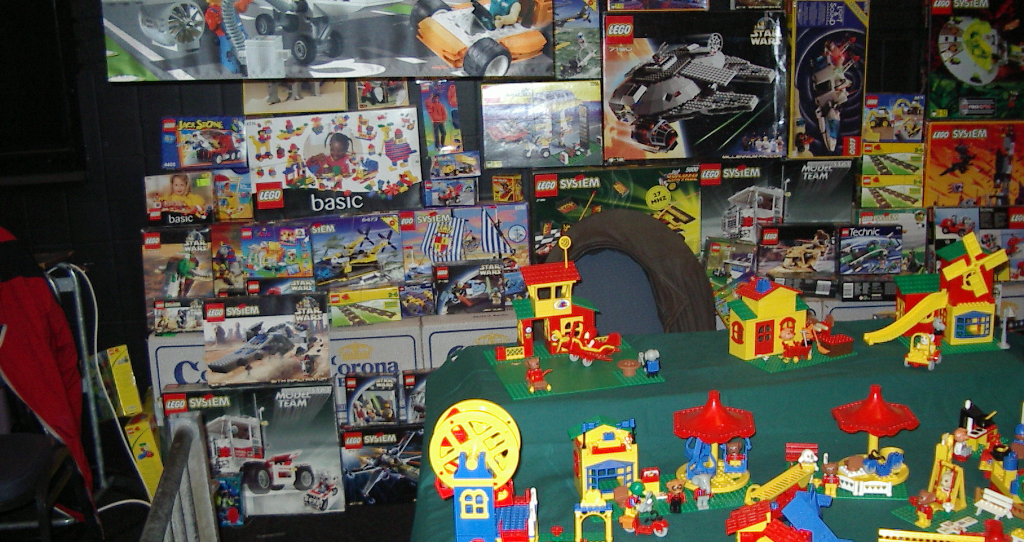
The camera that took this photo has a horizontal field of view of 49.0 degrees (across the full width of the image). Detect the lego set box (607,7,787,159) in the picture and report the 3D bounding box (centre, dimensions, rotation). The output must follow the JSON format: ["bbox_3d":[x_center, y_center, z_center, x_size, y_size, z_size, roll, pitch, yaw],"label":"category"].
[{"bbox_3d":[0.589,-0.594,3.646,0.582,0.478,0.085,-1,7,1],"label":"lego set box"}]

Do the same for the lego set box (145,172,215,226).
[{"bbox_3d":[-0.942,-0.208,3.209,0.191,0.143,0.060,-3,13,-2],"label":"lego set box"}]

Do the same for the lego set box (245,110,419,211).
[{"bbox_3d":[-0.502,-0.307,3.195,0.476,0.284,0.075,-6,13,-16],"label":"lego set box"}]

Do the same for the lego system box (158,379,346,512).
[{"bbox_3d":[-0.727,0.508,3.207,0.480,0.375,0.075,-3,11,1],"label":"lego system box"}]

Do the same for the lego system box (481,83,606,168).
[{"bbox_3d":[0.098,-0.476,3.653,0.382,0.266,0.060,-2,11,-1],"label":"lego system box"}]

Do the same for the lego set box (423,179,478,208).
[{"bbox_3d":[-0.182,-0.231,3.305,0.149,0.077,0.042,-2,12,0],"label":"lego set box"}]

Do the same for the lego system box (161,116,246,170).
[{"bbox_3d":[-0.884,-0.373,3.265,0.240,0.146,0.060,-1,9,-1],"label":"lego system box"}]

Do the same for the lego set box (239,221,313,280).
[{"bbox_3d":[-0.670,-0.060,3.243,0.199,0.147,0.055,-2,10,1],"label":"lego set box"}]

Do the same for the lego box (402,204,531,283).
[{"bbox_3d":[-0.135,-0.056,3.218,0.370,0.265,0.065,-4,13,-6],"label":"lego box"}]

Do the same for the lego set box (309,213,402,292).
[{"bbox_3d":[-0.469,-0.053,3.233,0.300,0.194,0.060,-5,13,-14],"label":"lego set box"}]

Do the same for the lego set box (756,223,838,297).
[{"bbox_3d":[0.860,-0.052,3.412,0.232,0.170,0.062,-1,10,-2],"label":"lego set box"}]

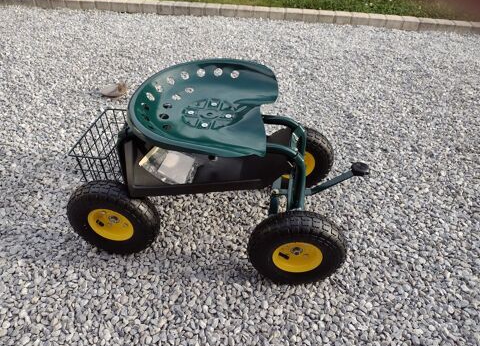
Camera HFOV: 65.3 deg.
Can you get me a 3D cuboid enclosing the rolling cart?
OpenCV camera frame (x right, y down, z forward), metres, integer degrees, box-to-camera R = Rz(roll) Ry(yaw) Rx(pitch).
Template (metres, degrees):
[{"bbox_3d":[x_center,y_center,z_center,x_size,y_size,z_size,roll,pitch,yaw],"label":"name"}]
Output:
[{"bbox_3d":[-0.053,-0.026,1.110,0.835,0.465,0.460,8,43,7],"label":"rolling cart"}]

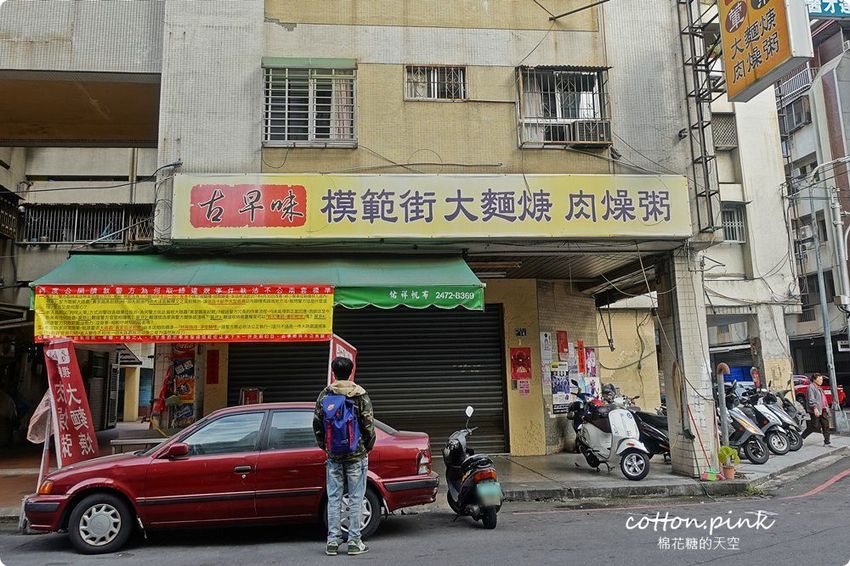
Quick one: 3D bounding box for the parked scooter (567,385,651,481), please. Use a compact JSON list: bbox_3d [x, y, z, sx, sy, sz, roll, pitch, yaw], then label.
[{"bbox_3d":[2.685,2.208,8.354,0.700,1.160,1.770,1,-9,-16],"label":"parked scooter"}]

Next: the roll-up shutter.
[{"bbox_3d":[-1.005,1.764,10.256,5.000,2.740,0.100,-1,-9,-4],"label":"roll-up shutter"}]

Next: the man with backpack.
[{"bbox_3d":[-0.764,1.622,5.408,0.600,1.780,0.480,-1,-9,-1],"label":"man with backpack"}]

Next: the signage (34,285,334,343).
[{"bbox_3d":[-2.610,0.342,6.202,3.180,0.630,0.050,-1,-9,-4],"label":"signage"}]

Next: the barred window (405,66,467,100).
[{"bbox_3d":[0.145,-2.762,7.874,0.880,0.530,0.120,-1,-9,-4],"label":"barred window"}]

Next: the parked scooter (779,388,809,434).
[{"bbox_3d":[7.290,2.775,12.189,0.700,1.150,1.800,7,-12,-44],"label":"parked scooter"}]

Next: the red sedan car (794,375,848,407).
[{"bbox_3d":[15.303,4.445,23.814,1.700,1.420,4.400,-1,-9,-2],"label":"red sedan car"}]

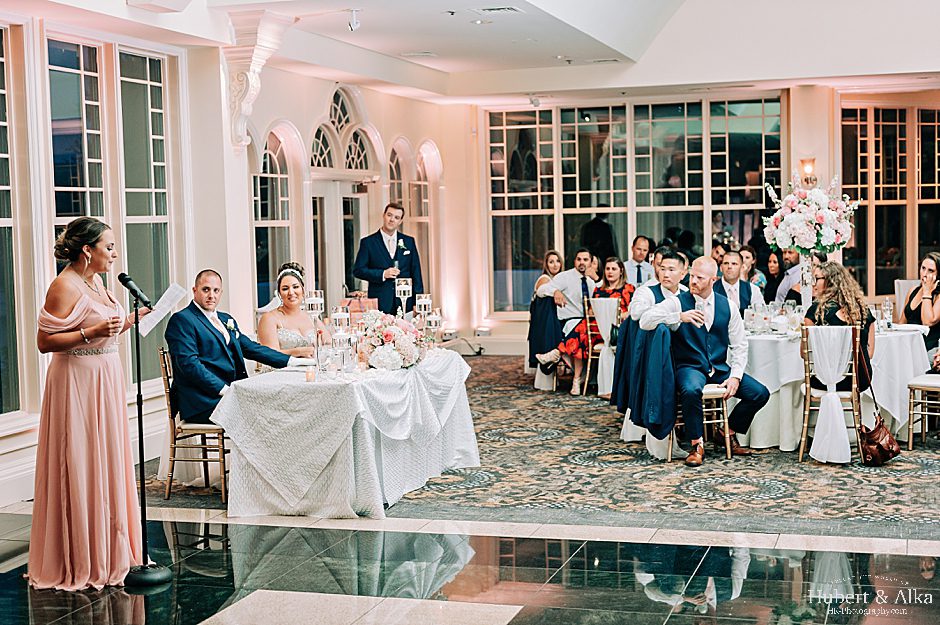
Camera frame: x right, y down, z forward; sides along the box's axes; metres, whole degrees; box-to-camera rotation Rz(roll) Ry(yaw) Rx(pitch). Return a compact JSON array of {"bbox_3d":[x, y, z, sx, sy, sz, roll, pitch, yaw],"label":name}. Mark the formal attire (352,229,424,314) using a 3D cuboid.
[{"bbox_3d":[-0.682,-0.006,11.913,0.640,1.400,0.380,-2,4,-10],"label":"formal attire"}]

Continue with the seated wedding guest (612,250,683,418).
[{"bbox_3d":[1.421,0.252,9.666,0.680,1.360,0.750,-3,4,-23],"label":"seated wedding guest"}]

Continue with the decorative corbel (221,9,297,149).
[{"bbox_3d":[-1.571,-1.713,10.110,0.390,0.970,0.460,0,4,17],"label":"decorative corbel"}]

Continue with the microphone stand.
[{"bbox_3d":[-1.512,0.584,6.271,0.240,1.330,0.240,-2,4,-10],"label":"microphone stand"}]

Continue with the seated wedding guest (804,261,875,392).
[{"bbox_3d":[2.472,0.309,9.076,0.500,1.280,0.720,-1,4,9],"label":"seated wedding guest"}]

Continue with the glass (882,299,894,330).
[{"bbox_3d":[3.084,0.007,10.010,0.080,0.230,0.080,-1,4,0],"label":"glass"}]

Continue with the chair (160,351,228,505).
[{"bbox_3d":[-1.574,0.660,8.274,0.440,0.915,0.410,0,4,25],"label":"chair"}]

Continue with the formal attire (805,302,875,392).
[{"bbox_3d":[2.467,0.227,9.077,0.450,0.630,0.450,-1,4,10],"label":"formal attire"}]

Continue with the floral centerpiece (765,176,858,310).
[{"bbox_3d":[2.474,-0.439,9.858,0.670,1.120,0.690,0,4,17],"label":"floral centerpiece"}]

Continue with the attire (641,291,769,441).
[{"bbox_3d":[1.592,0.345,9.072,0.780,1.020,0.580,-3,4,-18],"label":"attire"}]

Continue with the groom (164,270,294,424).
[{"bbox_3d":[-1.400,0.432,8.258,0.860,1.380,0.680,1,4,35],"label":"groom"}]

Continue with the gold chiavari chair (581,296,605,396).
[{"bbox_3d":[1.303,0.298,12.553,0.410,0.915,0.440,0,4,25],"label":"gold chiavari chair"}]

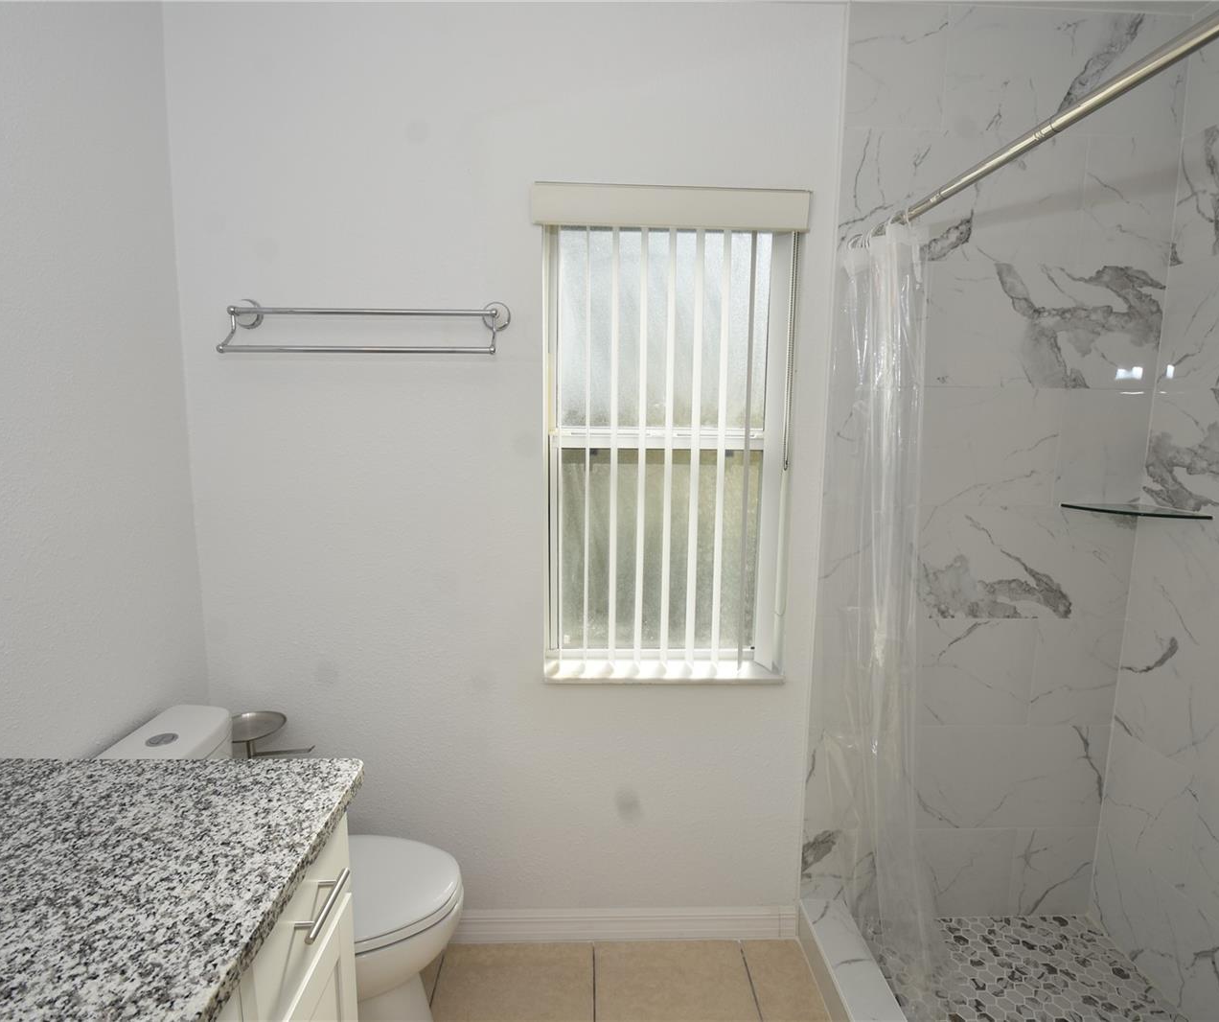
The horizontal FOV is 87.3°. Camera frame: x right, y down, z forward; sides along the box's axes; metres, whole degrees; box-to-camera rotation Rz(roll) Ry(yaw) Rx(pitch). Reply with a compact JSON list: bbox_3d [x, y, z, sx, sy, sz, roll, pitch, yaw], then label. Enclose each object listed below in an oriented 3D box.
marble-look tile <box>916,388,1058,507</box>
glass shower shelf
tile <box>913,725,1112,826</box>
[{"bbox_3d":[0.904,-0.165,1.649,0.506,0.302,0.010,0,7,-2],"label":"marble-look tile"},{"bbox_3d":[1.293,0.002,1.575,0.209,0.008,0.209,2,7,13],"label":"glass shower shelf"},{"bbox_3d":[1.097,0.741,1.781,0.598,0.299,0.011,1,7,-2],"label":"tile"}]

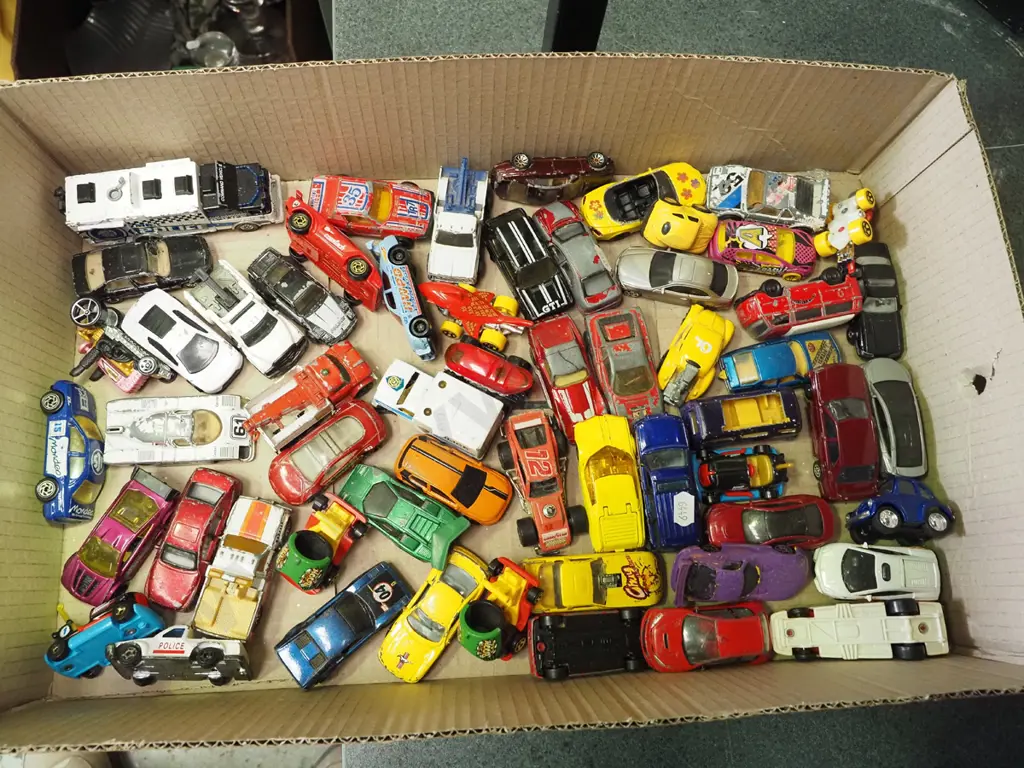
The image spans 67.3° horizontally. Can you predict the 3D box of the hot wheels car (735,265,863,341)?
[{"bbox_3d":[0.173,-0.049,0.467,0.070,0.028,0.029,-12,80,-5],"label":"hot wheels car"}]

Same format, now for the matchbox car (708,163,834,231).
[{"bbox_3d":[0.154,-0.113,0.463,0.072,0.020,0.031,6,77,0],"label":"matchbox car"}]

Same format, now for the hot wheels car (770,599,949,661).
[{"bbox_3d":[0.189,0.136,0.429,0.094,0.023,0.032,-1,77,-3],"label":"hot wheels car"}]

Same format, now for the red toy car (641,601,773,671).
[{"bbox_3d":[0.103,0.133,0.406,0.069,0.022,0.032,-3,78,-2],"label":"red toy car"}]

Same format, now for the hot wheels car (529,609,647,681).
[{"bbox_3d":[0.045,0.140,0.421,0.068,0.022,0.033,-4,77,-4],"label":"hot wheels car"}]

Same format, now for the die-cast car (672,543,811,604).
[{"bbox_3d":[0.122,0.101,0.409,0.071,0.019,0.030,1,102,-1],"label":"die-cast car"}]

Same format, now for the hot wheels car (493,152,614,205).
[{"bbox_3d":[0.025,-0.122,0.457,0.071,0.029,0.021,-2,78,-2],"label":"hot wheels car"}]

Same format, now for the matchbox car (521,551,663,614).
[{"bbox_3d":[0.043,0.106,0.410,0.074,0.022,0.030,-3,78,-2],"label":"matchbox car"}]

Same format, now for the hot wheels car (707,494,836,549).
[{"bbox_3d":[0.142,0.076,0.421,0.070,0.019,0.029,-4,78,-2],"label":"hot wheels car"}]

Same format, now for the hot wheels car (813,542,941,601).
[{"bbox_3d":[0.208,0.108,0.438,0.069,0.019,0.030,3,77,-2],"label":"hot wheels car"}]

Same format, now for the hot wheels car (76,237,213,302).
[{"bbox_3d":[-0.214,-0.068,0.444,0.077,0.021,0.031,-11,78,-4],"label":"hot wheels car"}]

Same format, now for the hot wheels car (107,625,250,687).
[{"bbox_3d":[-0.175,0.142,0.406,0.067,0.028,0.022,1,52,-3],"label":"hot wheels car"}]

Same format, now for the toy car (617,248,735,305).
[{"bbox_3d":[0.097,-0.063,0.450,0.071,0.021,0.030,8,77,1],"label":"toy car"}]

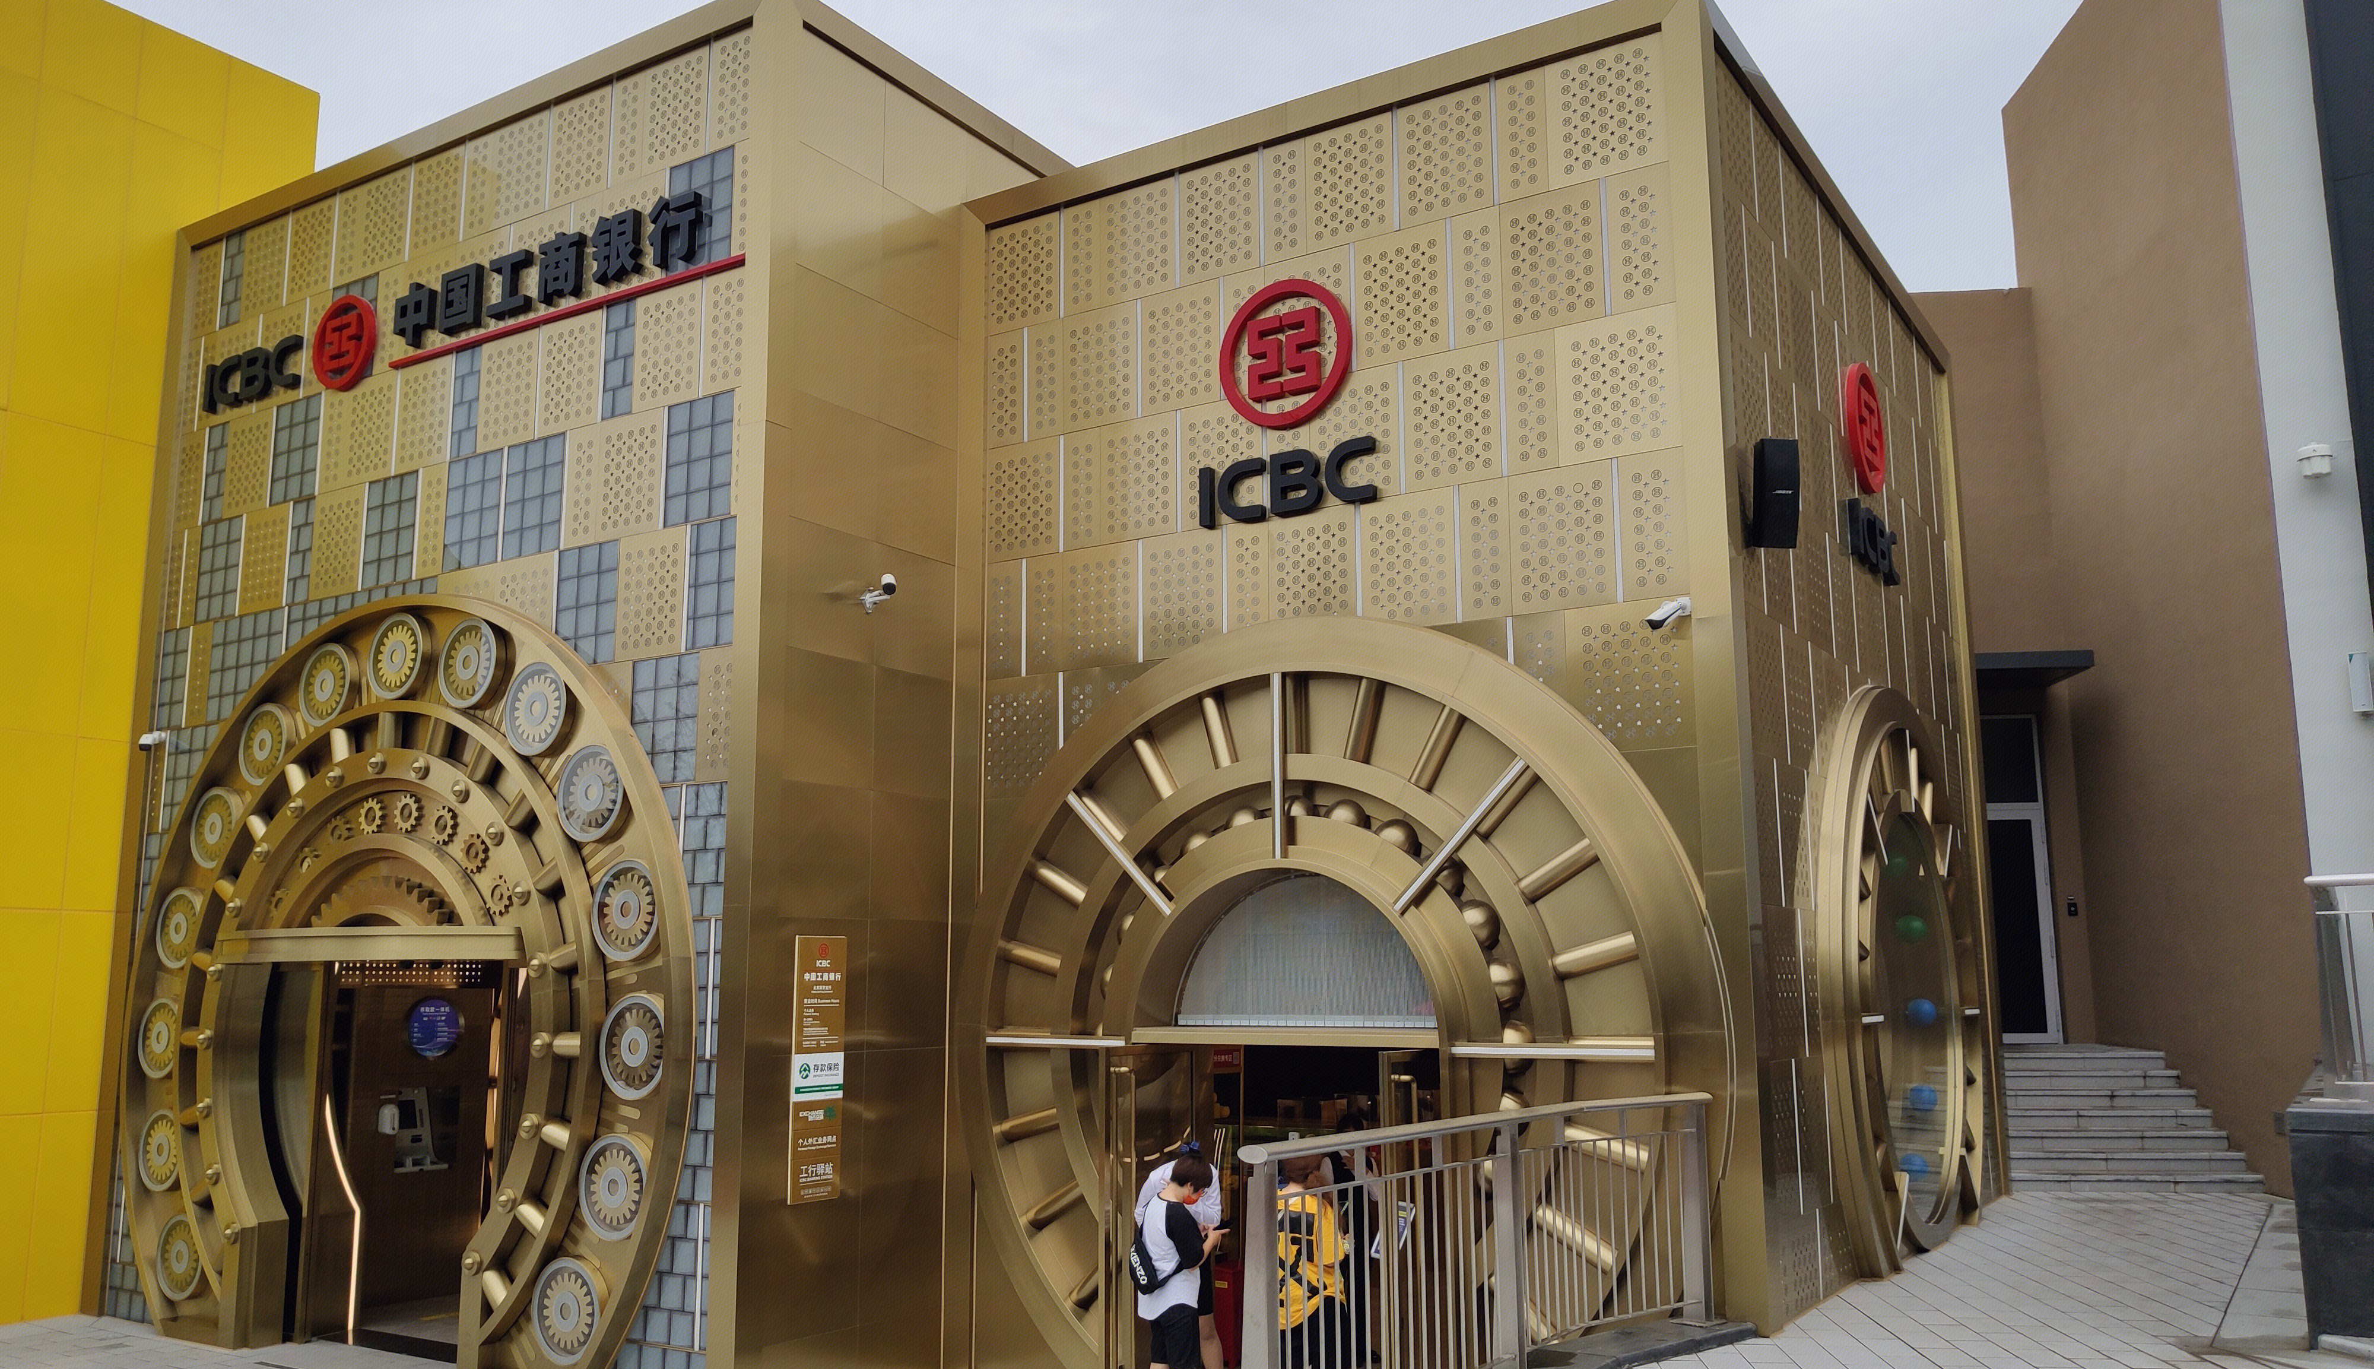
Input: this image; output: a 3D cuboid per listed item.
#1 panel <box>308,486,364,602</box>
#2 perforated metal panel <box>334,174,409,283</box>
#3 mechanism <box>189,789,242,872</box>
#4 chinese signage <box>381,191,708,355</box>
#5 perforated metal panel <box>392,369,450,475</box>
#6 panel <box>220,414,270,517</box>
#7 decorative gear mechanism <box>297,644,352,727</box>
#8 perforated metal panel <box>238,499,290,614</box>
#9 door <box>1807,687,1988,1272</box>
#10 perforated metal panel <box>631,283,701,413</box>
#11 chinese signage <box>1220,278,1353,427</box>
[{"bbox_3d":[-6.264,-1.035,13.197,0.635,0.780,0.050,-6,-10,33],"label":"panel"},{"bbox_3d":[-6.369,-3.573,13.922,0.946,0.803,0.040,-6,-11,33],"label":"perforated metal panel"},{"bbox_3d":[-7.376,1.100,13.607,0.623,0.623,0.103,-6,-10,33],"label":"mechanism"},{"bbox_3d":[-4.374,-2.763,12.070,3.218,0.467,0.090,-6,-10,33],"label":"chinese signage"},{"bbox_3d":[-5.553,-1.952,13.025,0.629,0.788,0.052,-6,-10,33],"label":"perforated metal panel"},{"bbox_3d":[-7.449,-1.745,14.179,0.627,0.803,0.040,-6,-11,33],"label":"panel"},{"bbox_3d":[-6.242,0.014,13.021,0.623,0.623,0.103,-6,-10,33],"label":"decorative gear mechanism"},{"bbox_3d":[-7.026,-0.956,13.614,0.611,0.794,0.050,-6,-11,32],"label":"perforated metal panel"},{"bbox_3d":[4.850,1.831,11.954,0.277,3.727,4.455,-6,-11,32],"label":"door"},{"bbox_3d":[-3.431,-2.240,11.769,0.640,0.808,0.040,-6,-11,33],"label":"perforated metal panel"},{"bbox_3d":[0.622,-2.096,11.327,0.929,0.929,0.100,-6,-11,33],"label":"chinese signage"}]

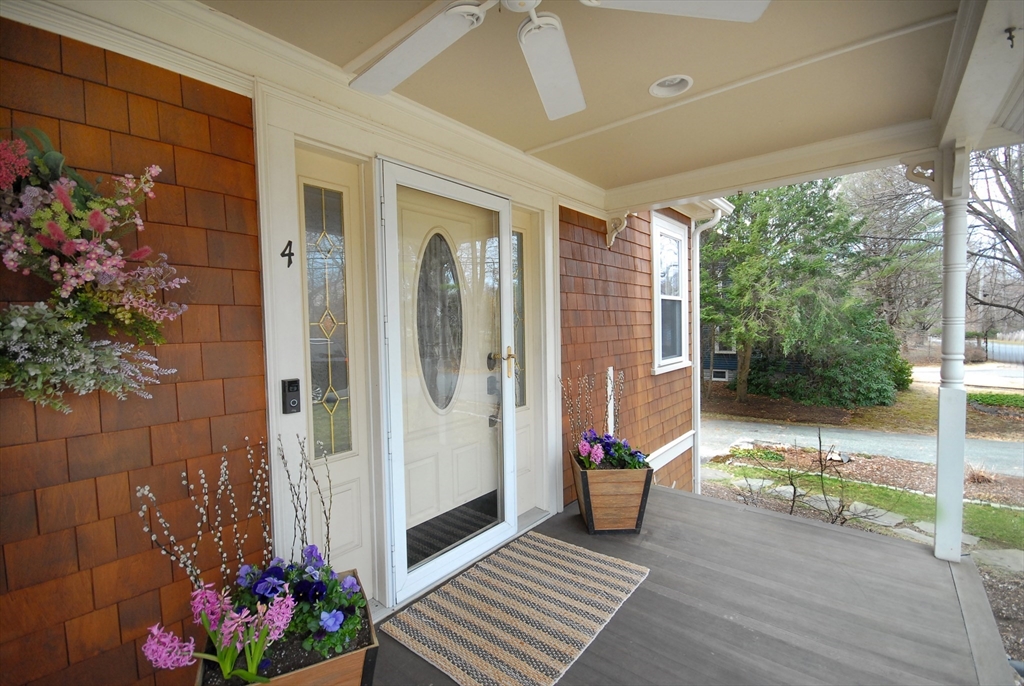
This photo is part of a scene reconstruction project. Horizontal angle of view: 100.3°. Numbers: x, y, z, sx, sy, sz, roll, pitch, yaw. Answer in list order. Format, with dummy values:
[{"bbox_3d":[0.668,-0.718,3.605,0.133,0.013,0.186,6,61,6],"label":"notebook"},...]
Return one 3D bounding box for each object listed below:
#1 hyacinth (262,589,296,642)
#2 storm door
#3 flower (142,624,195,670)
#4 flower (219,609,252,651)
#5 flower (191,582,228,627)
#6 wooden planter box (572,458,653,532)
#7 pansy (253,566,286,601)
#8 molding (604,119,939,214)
[{"bbox_3d":[-0.647,0.758,1.190,0.085,0.140,0.085,-3,3,-30],"label":"hyacinth"},{"bbox_3d":[-0.283,0.185,2.265,0.050,2.020,0.870,1,4,40],"label":"storm door"},{"bbox_3d":[-0.864,0.768,1.080,0.115,0.095,0.095,0,-33,-6],"label":"flower"},{"bbox_3d":[-0.743,0.770,1.150,0.080,0.100,0.080,-3,3,-34],"label":"flower"},{"bbox_3d":[-0.806,0.697,1.140,0.083,0.105,0.083,-3,4,-36],"label":"flower"},{"bbox_3d":[0.644,0.986,2.852,0.445,0.433,0.445,-1,3,-1],"label":"wooden planter box"},{"bbox_3d":[-0.771,0.765,1.360,0.095,0.090,0.070,-3,3,-31],"label":"pansy"},{"bbox_3d":[1.507,-1.119,2.847,1.900,0.160,0.130,1,4,40],"label":"molding"}]

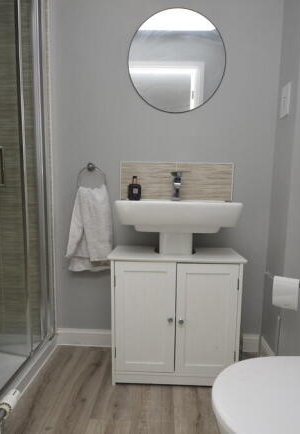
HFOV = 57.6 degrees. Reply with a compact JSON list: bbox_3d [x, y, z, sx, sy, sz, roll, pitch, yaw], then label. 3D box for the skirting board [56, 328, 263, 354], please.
[{"bbox_3d":[0.044,0.698,1.549,1.148,0.102,0.017,1,6,2],"label":"skirting board"}]

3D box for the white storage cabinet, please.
[{"bbox_3d":[0.118,0.469,1.347,0.607,0.605,0.278,1,6,2],"label":"white storage cabinet"}]

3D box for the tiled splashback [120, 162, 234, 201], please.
[{"bbox_3d":[0.140,-0.187,1.448,0.592,0.204,0.012,1,6,2],"label":"tiled splashback"}]

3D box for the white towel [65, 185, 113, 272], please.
[{"bbox_3d":[-0.316,0.066,1.435,0.242,0.458,0.095,1,6,2],"label":"white towel"}]

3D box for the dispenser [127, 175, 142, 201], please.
[{"bbox_3d":[-0.075,-0.143,1.381,0.066,0.120,0.050,1,6,2],"label":"dispenser"}]

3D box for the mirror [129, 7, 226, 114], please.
[{"bbox_3d":[0.137,-0.781,1.378,0.496,0.496,0.022,1,6,2],"label":"mirror"}]

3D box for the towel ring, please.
[{"bbox_3d":[-0.302,-0.194,1.436,0.158,0.172,0.065,1,6,2],"label":"towel ring"}]

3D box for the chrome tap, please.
[{"bbox_3d":[0.132,-0.148,1.328,0.060,0.140,0.130,1,6,2],"label":"chrome tap"}]

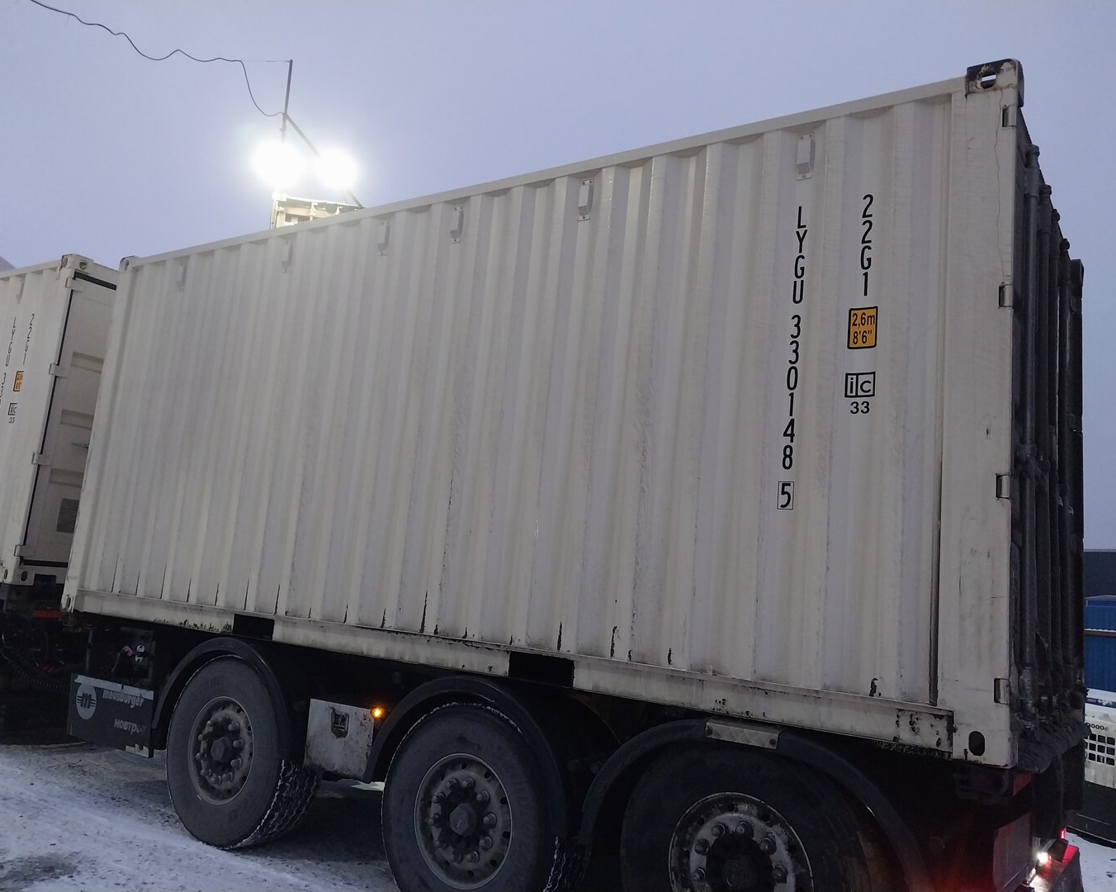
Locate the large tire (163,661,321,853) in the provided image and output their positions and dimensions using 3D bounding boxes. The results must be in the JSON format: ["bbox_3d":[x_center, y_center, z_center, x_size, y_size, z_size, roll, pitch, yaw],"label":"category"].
[{"bbox_3d":[-1.864,1.784,5.285,1.060,1.060,0.340,-1,-10,33],"label":"large tire"}]

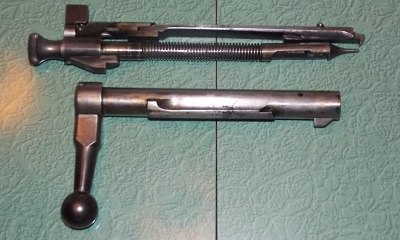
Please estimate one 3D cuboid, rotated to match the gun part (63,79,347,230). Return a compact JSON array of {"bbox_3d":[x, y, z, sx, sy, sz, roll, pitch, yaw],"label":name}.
[{"bbox_3d":[0.002,0.021,0.458,0.159,0.021,0.083,1,72,0],"label":"gun part"}]

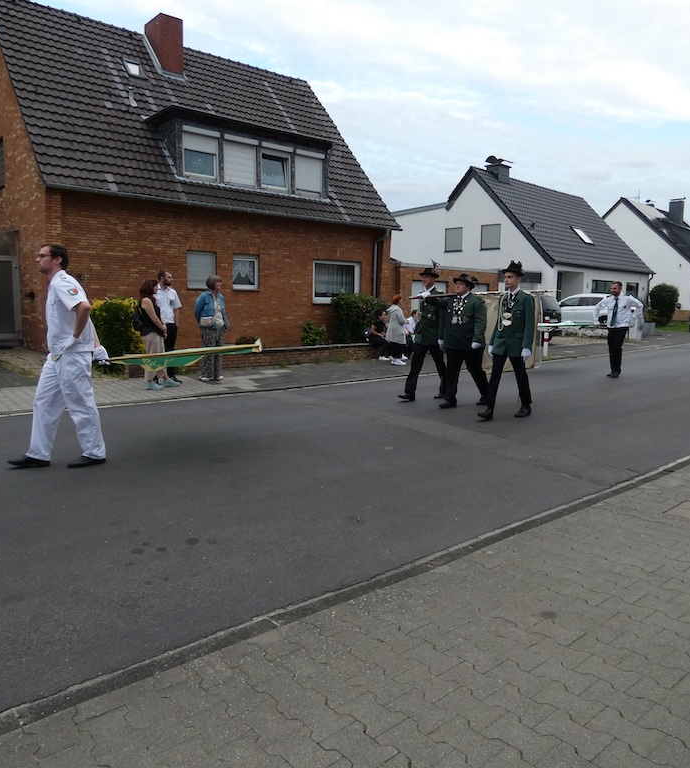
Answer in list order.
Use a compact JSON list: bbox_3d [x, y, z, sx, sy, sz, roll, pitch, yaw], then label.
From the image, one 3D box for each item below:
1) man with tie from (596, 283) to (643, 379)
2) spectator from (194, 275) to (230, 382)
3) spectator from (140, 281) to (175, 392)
[{"bbox_3d":[5.142,-1.014,11.122,0.450,1.800,0.880,-6,11,-40],"label":"man with tie"},{"bbox_3d":[-2.145,-0.896,9.579,0.450,1.711,0.560,7,10,36],"label":"spectator"},{"bbox_3d":[-2.801,-0.744,8.884,0.500,1.641,0.500,3,8,14],"label":"spectator"}]

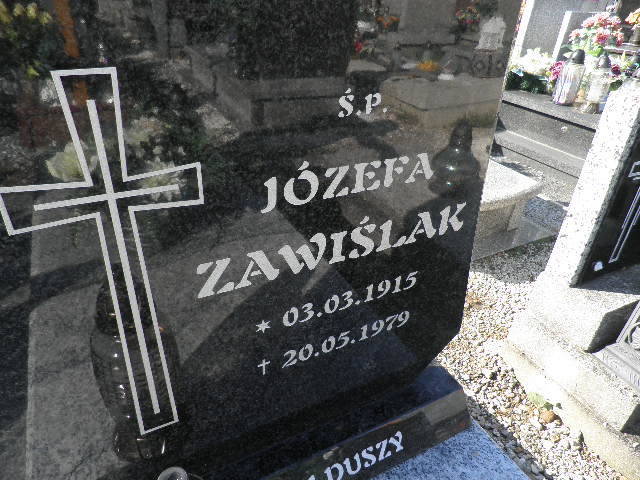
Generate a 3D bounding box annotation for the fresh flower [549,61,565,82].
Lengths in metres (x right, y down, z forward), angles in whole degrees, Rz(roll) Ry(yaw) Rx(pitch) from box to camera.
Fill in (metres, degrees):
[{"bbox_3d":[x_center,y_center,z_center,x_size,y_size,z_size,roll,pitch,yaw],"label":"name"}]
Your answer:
[{"bbox_3d":[1.398,-0.987,2.600,0.105,0.110,0.095,16,35,23],"label":"fresh flower"}]

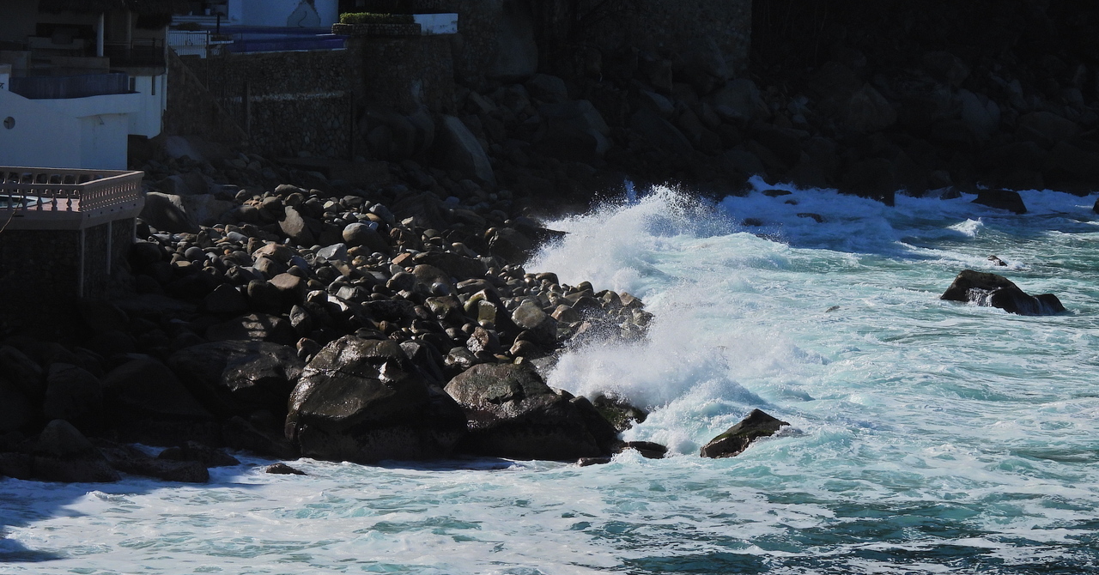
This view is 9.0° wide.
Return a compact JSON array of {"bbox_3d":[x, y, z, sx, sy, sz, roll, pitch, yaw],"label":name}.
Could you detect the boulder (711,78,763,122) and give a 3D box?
[{"bbox_3d":[9.320,-9.320,347.000,2.560,2.060,2.300,1,4,0],"label":"boulder"}]

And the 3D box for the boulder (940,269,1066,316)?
[{"bbox_3d":[18.026,0.188,278.000,4.990,1.760,2.900,1,4,0],"label":"boulder"}]

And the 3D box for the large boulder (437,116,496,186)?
[{"bbox_3d":[-3.775,-6.176,315.000,2.790,3.180,2.500,1,4,0],"label":"large boulder"}]

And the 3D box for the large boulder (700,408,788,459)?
[{"bbox_3d":[6.013,4.480,215.000,2.700,1.480,1.900,1,4,0],"label":"large boulder"}]

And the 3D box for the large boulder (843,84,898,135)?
[{"bbox_3d":[15.840,-8.842,345.000,2.630,2.390,2.300,1,4,0],"label":"large boulder"}]

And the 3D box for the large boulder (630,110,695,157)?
[{"bbox_3d":[5.512,-7.524,341.000,3.270,2.270,2.600,1,4,0],"label":"large boulder"}]

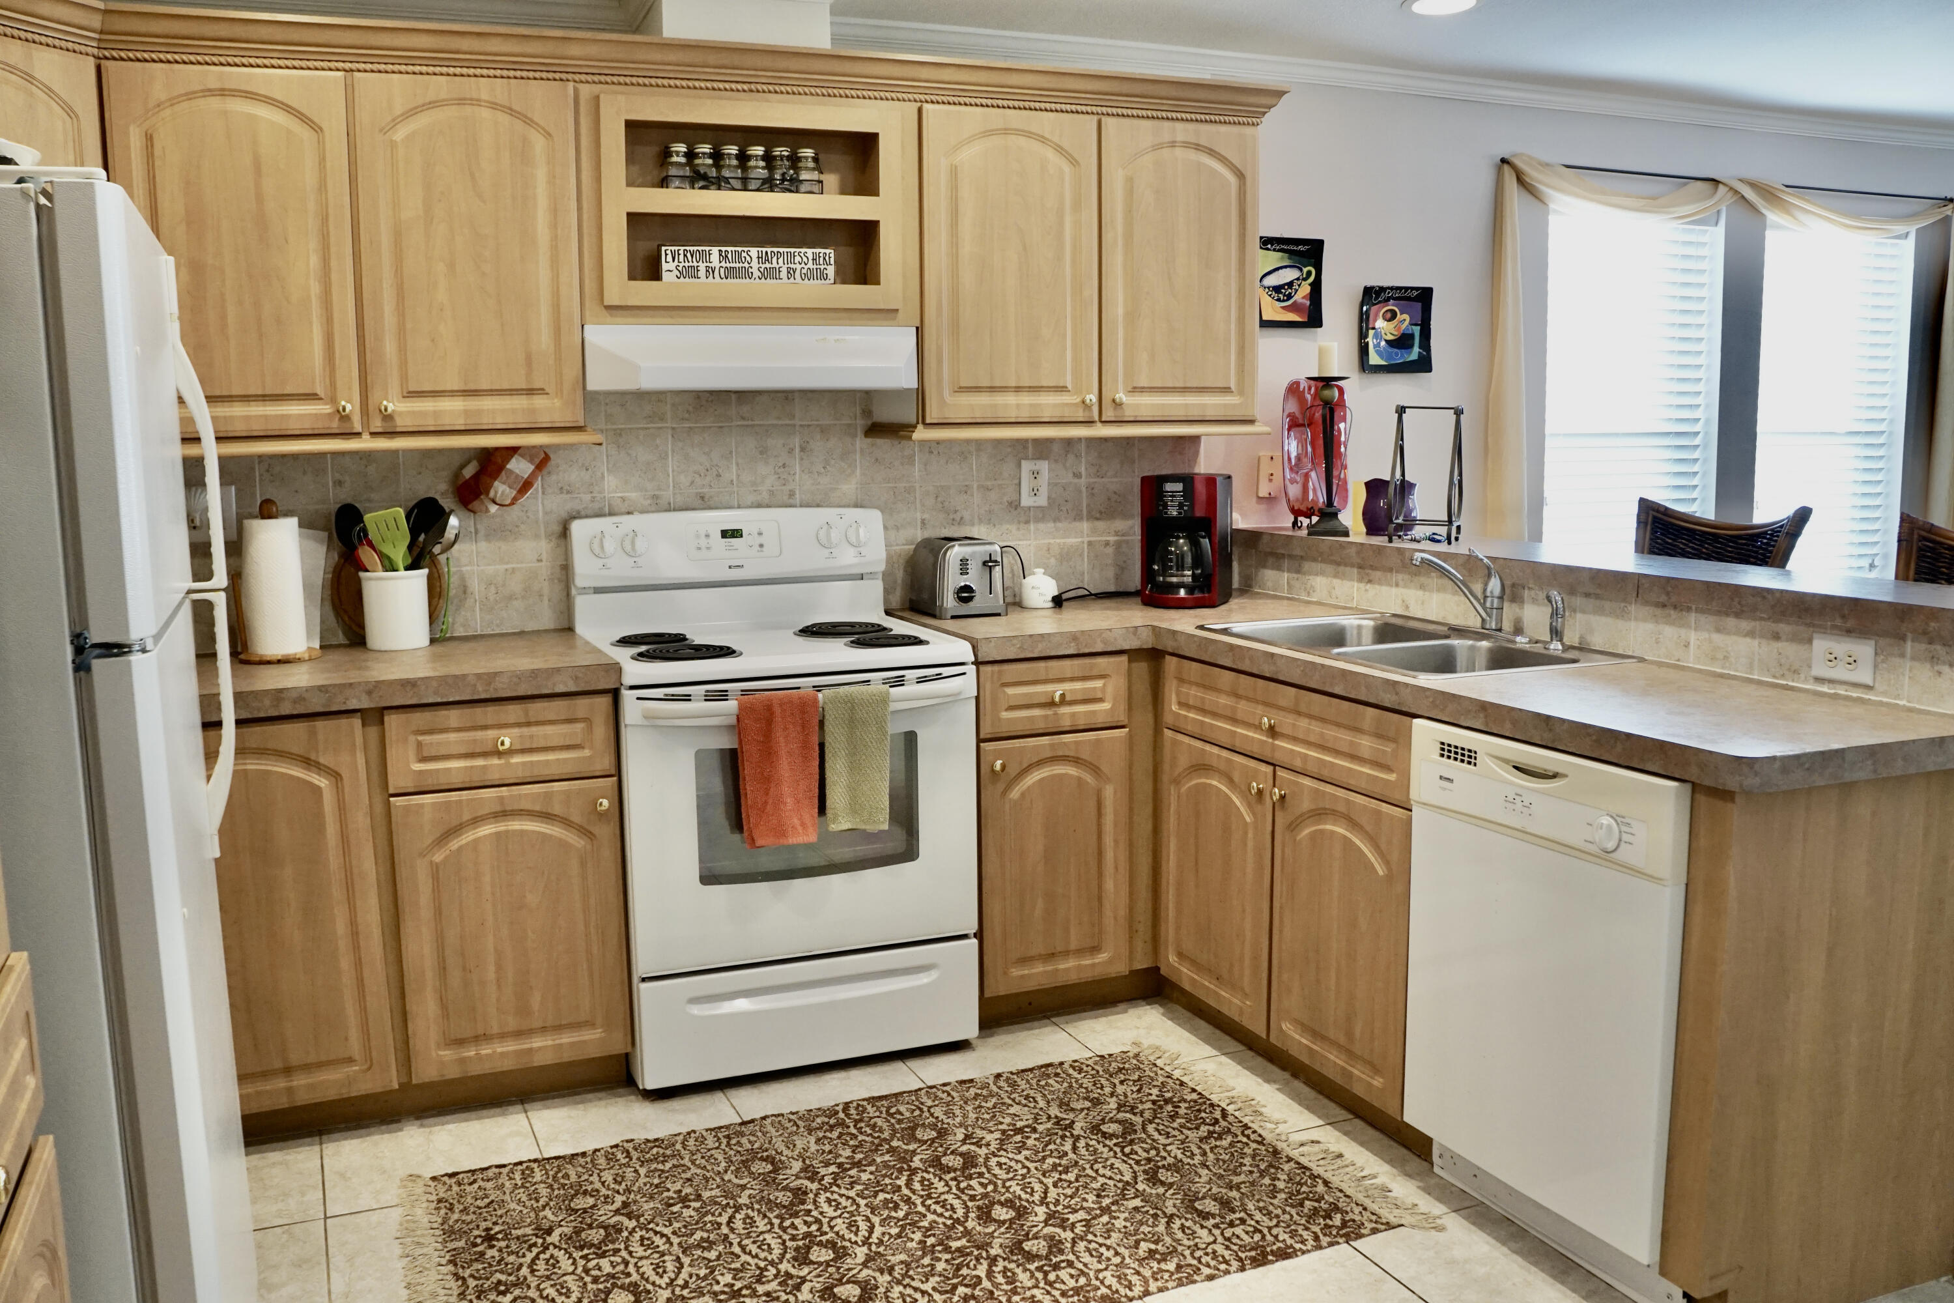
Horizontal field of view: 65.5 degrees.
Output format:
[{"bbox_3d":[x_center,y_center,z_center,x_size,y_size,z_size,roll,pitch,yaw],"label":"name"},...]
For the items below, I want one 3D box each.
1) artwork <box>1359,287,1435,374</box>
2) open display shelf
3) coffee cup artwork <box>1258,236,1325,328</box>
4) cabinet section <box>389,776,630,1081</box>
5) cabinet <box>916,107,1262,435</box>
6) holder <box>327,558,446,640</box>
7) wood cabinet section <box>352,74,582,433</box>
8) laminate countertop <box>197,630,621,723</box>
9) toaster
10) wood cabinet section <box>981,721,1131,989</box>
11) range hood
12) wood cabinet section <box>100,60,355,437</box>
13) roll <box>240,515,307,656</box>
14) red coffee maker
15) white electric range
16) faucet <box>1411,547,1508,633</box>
[{"bbox_3d":[1.213,-0.929,4.394,0.246,0.251,0.030,-4,9,-23],"label":"artwork"},{"bbox_3d":[-0.532,-0.982,3.452,0.680,0.445,0.340,-4,8,-23],"label":"open display shelf"},{"bbox_3d":[0.863,-1.021,4.219,0.240,0.245,0.035,-4,8,-23],"label":"coffee cup artwork"},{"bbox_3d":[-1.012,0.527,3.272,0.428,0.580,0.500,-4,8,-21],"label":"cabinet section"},{"bbox_3d":[0.221,-0.924,3.798,0.934,0.758,0.337,-4,9,-23],"label":"cabinet"},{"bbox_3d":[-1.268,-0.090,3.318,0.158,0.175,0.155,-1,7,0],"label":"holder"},{"bbox_3d":[-1.093,-0.824,3.276,0.426,0.714,0.310,-4,8,-21],"label":"wood cabinet section"},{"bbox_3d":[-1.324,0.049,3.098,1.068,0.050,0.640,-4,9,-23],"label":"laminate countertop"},{"bbox_3d":[-0.045,-0.193,3.821,0.173,0.186,0.261,-3,8,-14],"label":"toaster"},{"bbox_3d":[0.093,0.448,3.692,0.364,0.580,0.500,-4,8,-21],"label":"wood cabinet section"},{"bbox_3d":[-0.518,-0.654,3.435,0.757,0.145,0.475,-4,8,-23],"label":"range hood"},{"bbox_3d":[-1.495,-0.796,3.123,0.418,0.714,0.310,-4,8,-21],"label":"wood cabinet section"},{"bbox_3d":[-1.453,-0.136,3.140,0.120,0.280,0.120,-4,8,-23],"label":"roll"},{"bbox_3d":[0.555,-0.299,3.976,0.201,0.336,0.236,2,9,18],"label":"red coffee maker"},{"bbox_3d":[-0.465,0.283,3.460,0.760,1.190,0.680,-4,8,-23],"label":"white electric range"},{"bbox_3d":[1.016,-0.132,3.226,0.226,0.185,0.052,-4,9,-23],"label":"faucet"}]

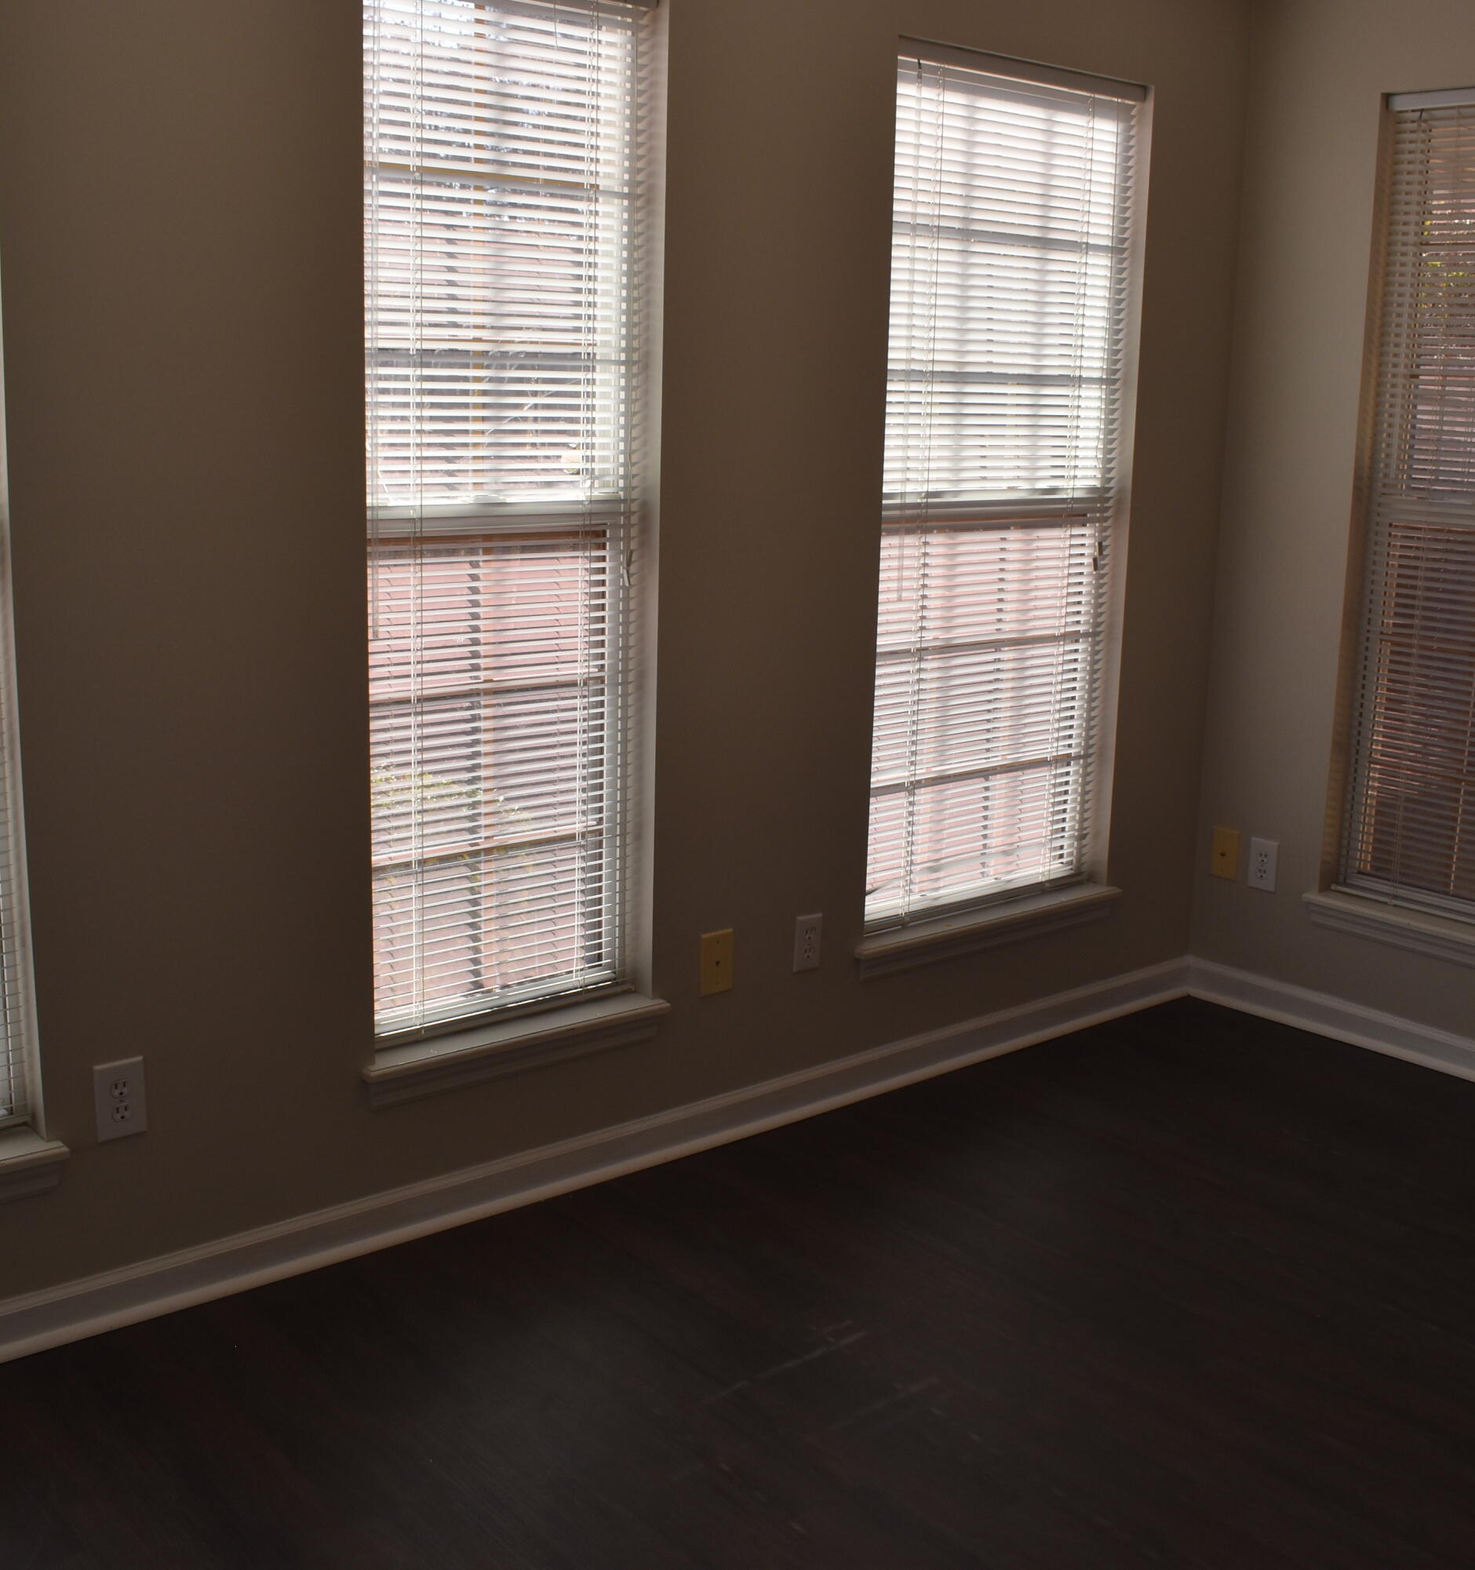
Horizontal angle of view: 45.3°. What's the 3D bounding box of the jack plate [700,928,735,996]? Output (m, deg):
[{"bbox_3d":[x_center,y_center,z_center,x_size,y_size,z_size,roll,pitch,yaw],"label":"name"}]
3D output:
[{"bbox_3d":[-0.038,0.336,3.367,0.076,0.120,0.009,-9,16,-39],"label":"jack plate"}]

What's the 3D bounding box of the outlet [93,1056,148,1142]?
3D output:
[{"bbox_3d":[-0.919,0.467,2.631,0.076,0.120,0.009,-9,16,-39],"label":"outlet"}]

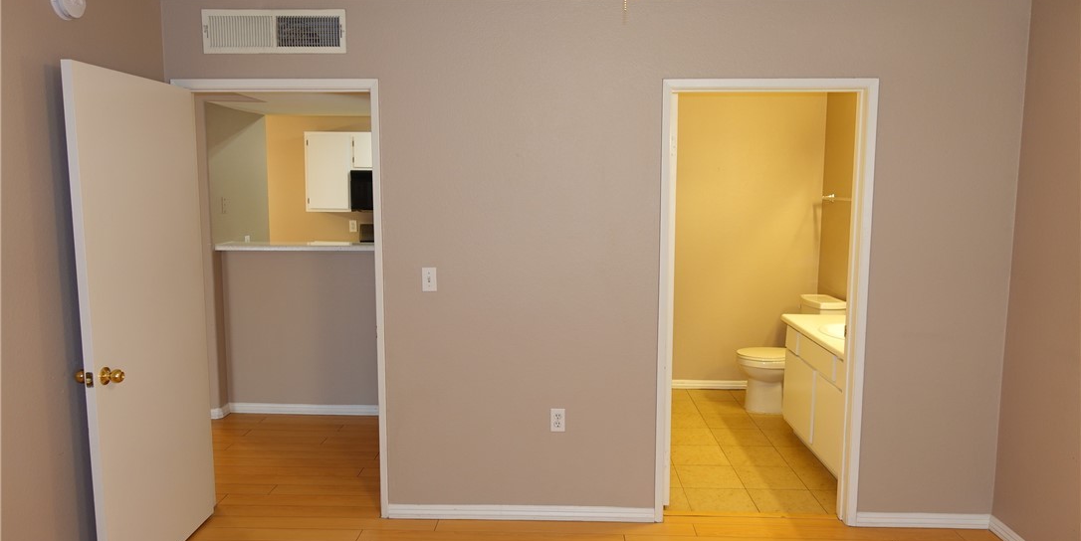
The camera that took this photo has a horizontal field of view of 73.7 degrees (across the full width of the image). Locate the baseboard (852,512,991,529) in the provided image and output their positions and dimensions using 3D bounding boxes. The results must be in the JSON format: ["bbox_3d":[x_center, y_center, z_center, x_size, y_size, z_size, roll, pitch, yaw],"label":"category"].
[{"bbox_3d":[1.835,1.194,3.461,0.642,0.075,0.015,0,7,1],"label":"baseboard"}]

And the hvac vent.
[{"bbox_3d":[-1.206,-1.084,3.272,0.655,0.196,0.020,0,7,1],"label":"hvac vent"}]

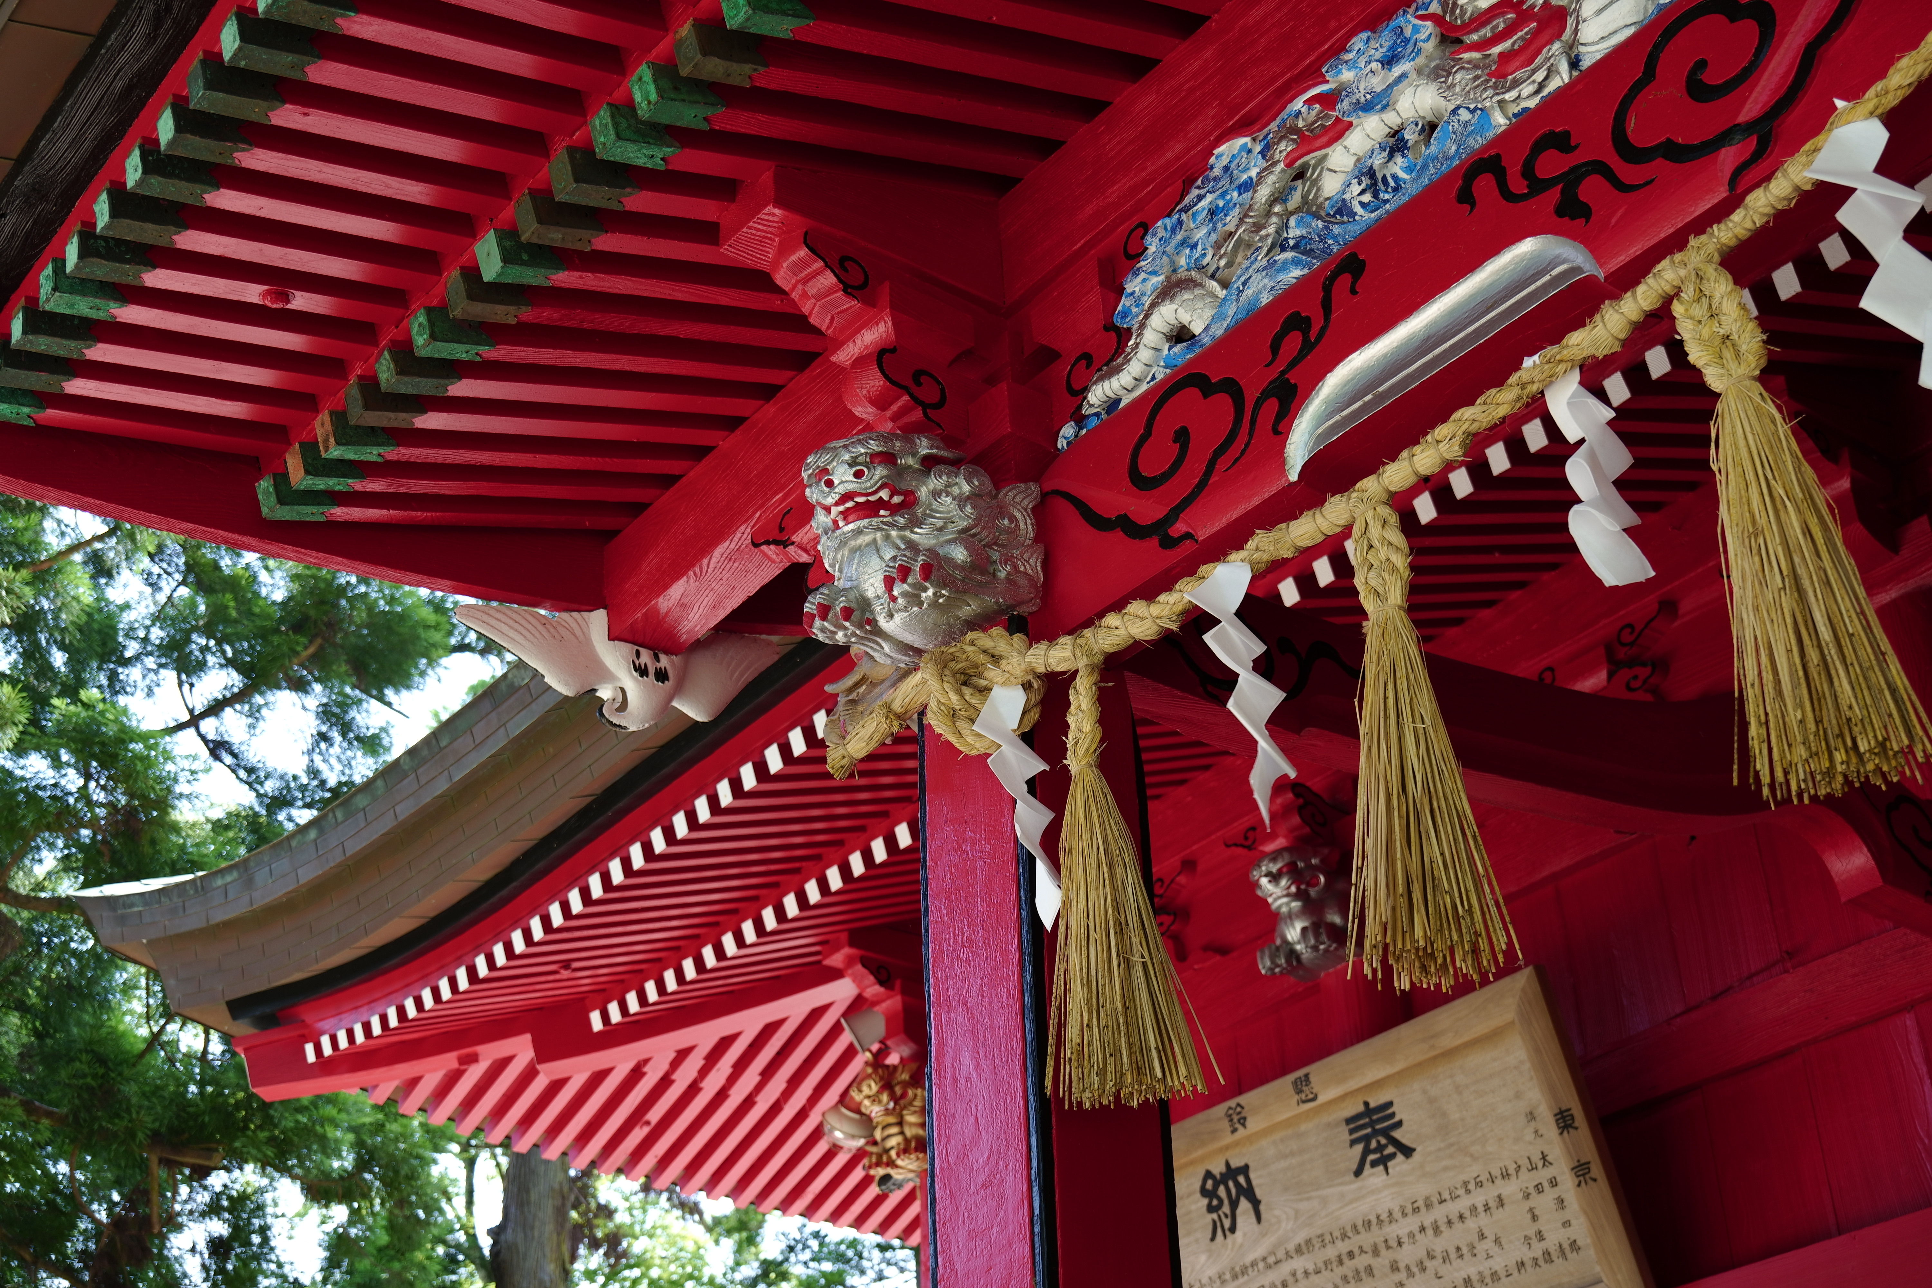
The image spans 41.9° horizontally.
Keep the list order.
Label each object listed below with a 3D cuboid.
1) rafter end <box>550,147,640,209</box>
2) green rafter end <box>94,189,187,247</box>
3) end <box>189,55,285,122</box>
[{"bbox_3d":[-0.547,-0.686,3.719,0.116,0.064,0.049,0,-24,-41],"label":"rafter end"},{"bbox_3d":[-1.122,-0.579,3.432,0.108,0.046,0.046,5,-28,-41],"label":"green rafter end"},{"bbox_3d":[-0.935,-0.707,3.232,0.107,0.048,0.046,5,-28,-41],"label":"end"}]

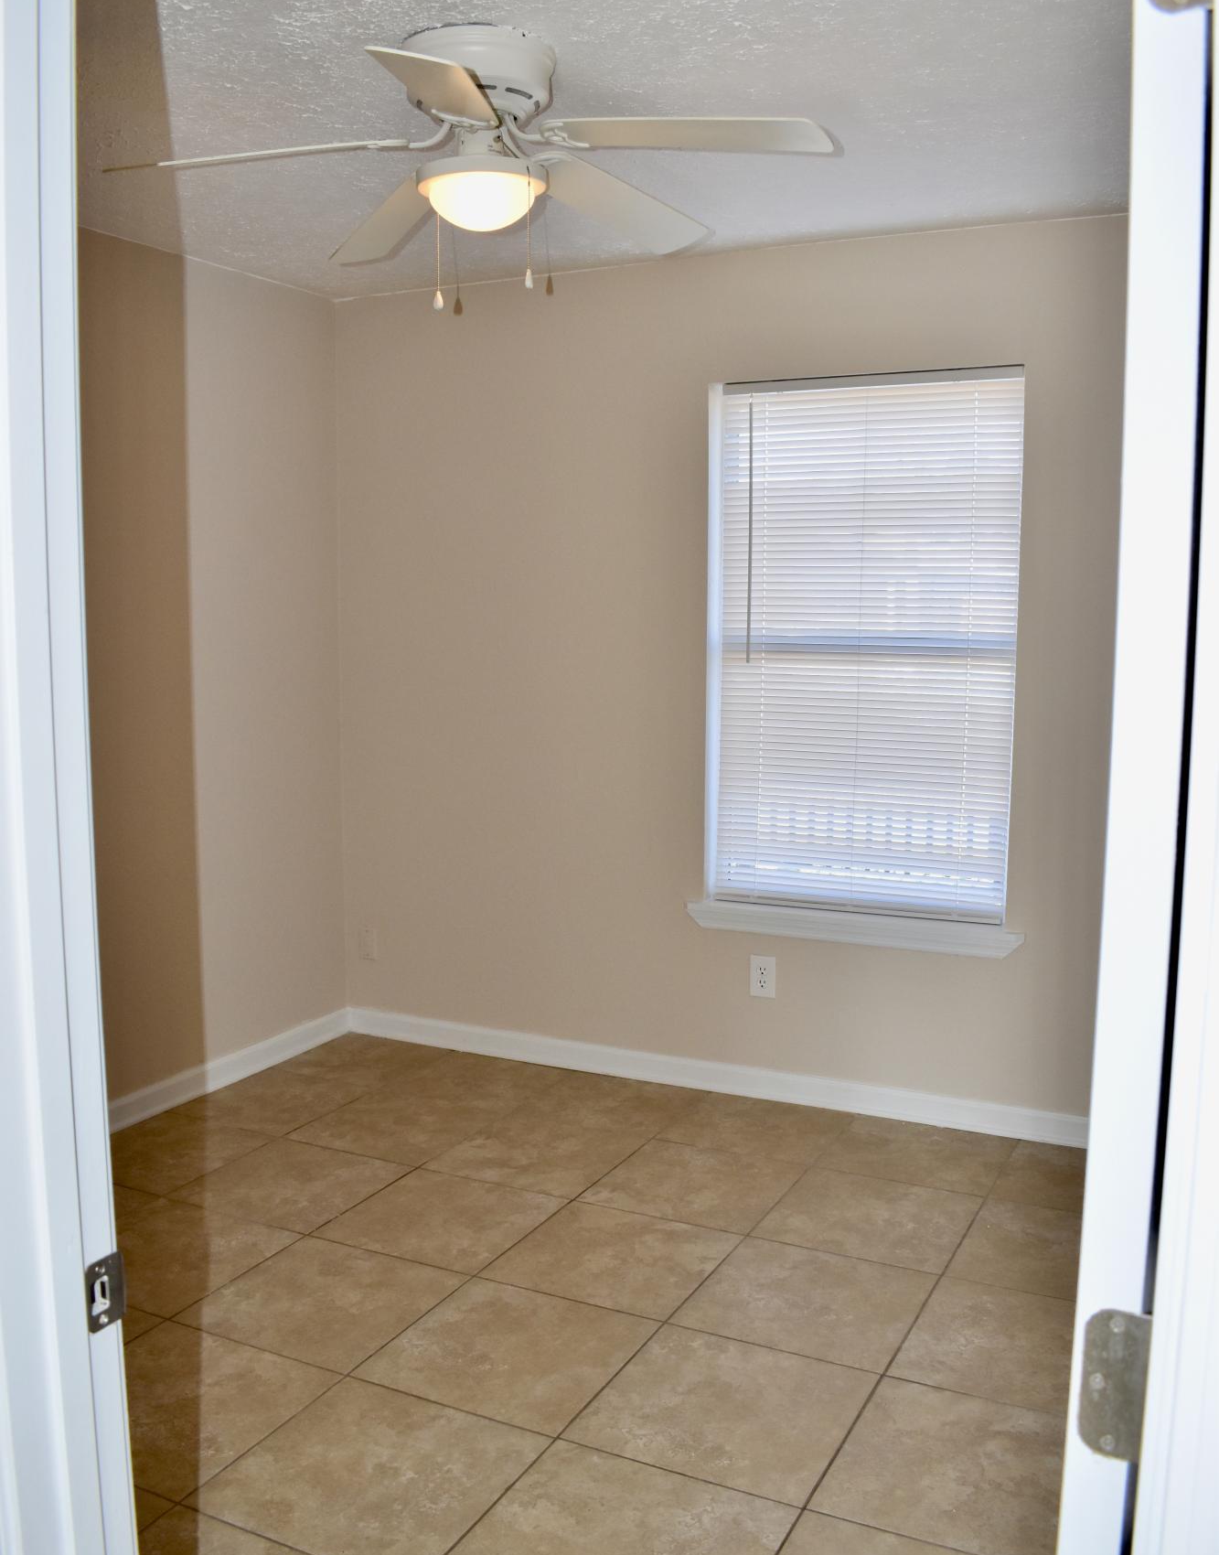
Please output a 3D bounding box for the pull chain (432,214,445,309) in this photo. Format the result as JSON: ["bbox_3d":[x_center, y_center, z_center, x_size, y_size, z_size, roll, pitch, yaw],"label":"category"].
[{"bbox_3d":[-0.325,-0.980,2.596,0.021,0.188,0.021,0,6,0],"label":"pull chain"}]

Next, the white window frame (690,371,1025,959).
[{"bbox_3d":[0.714,-0.366,3.835,0.870,1.480,0.050,3,7,26],"label":"white window frame"}]

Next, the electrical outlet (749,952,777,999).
[{"bbox_3d":[0.446,0.578,3.976,0.076,0.121,0.010,3,7,26],"label":"electrical outlet"}]

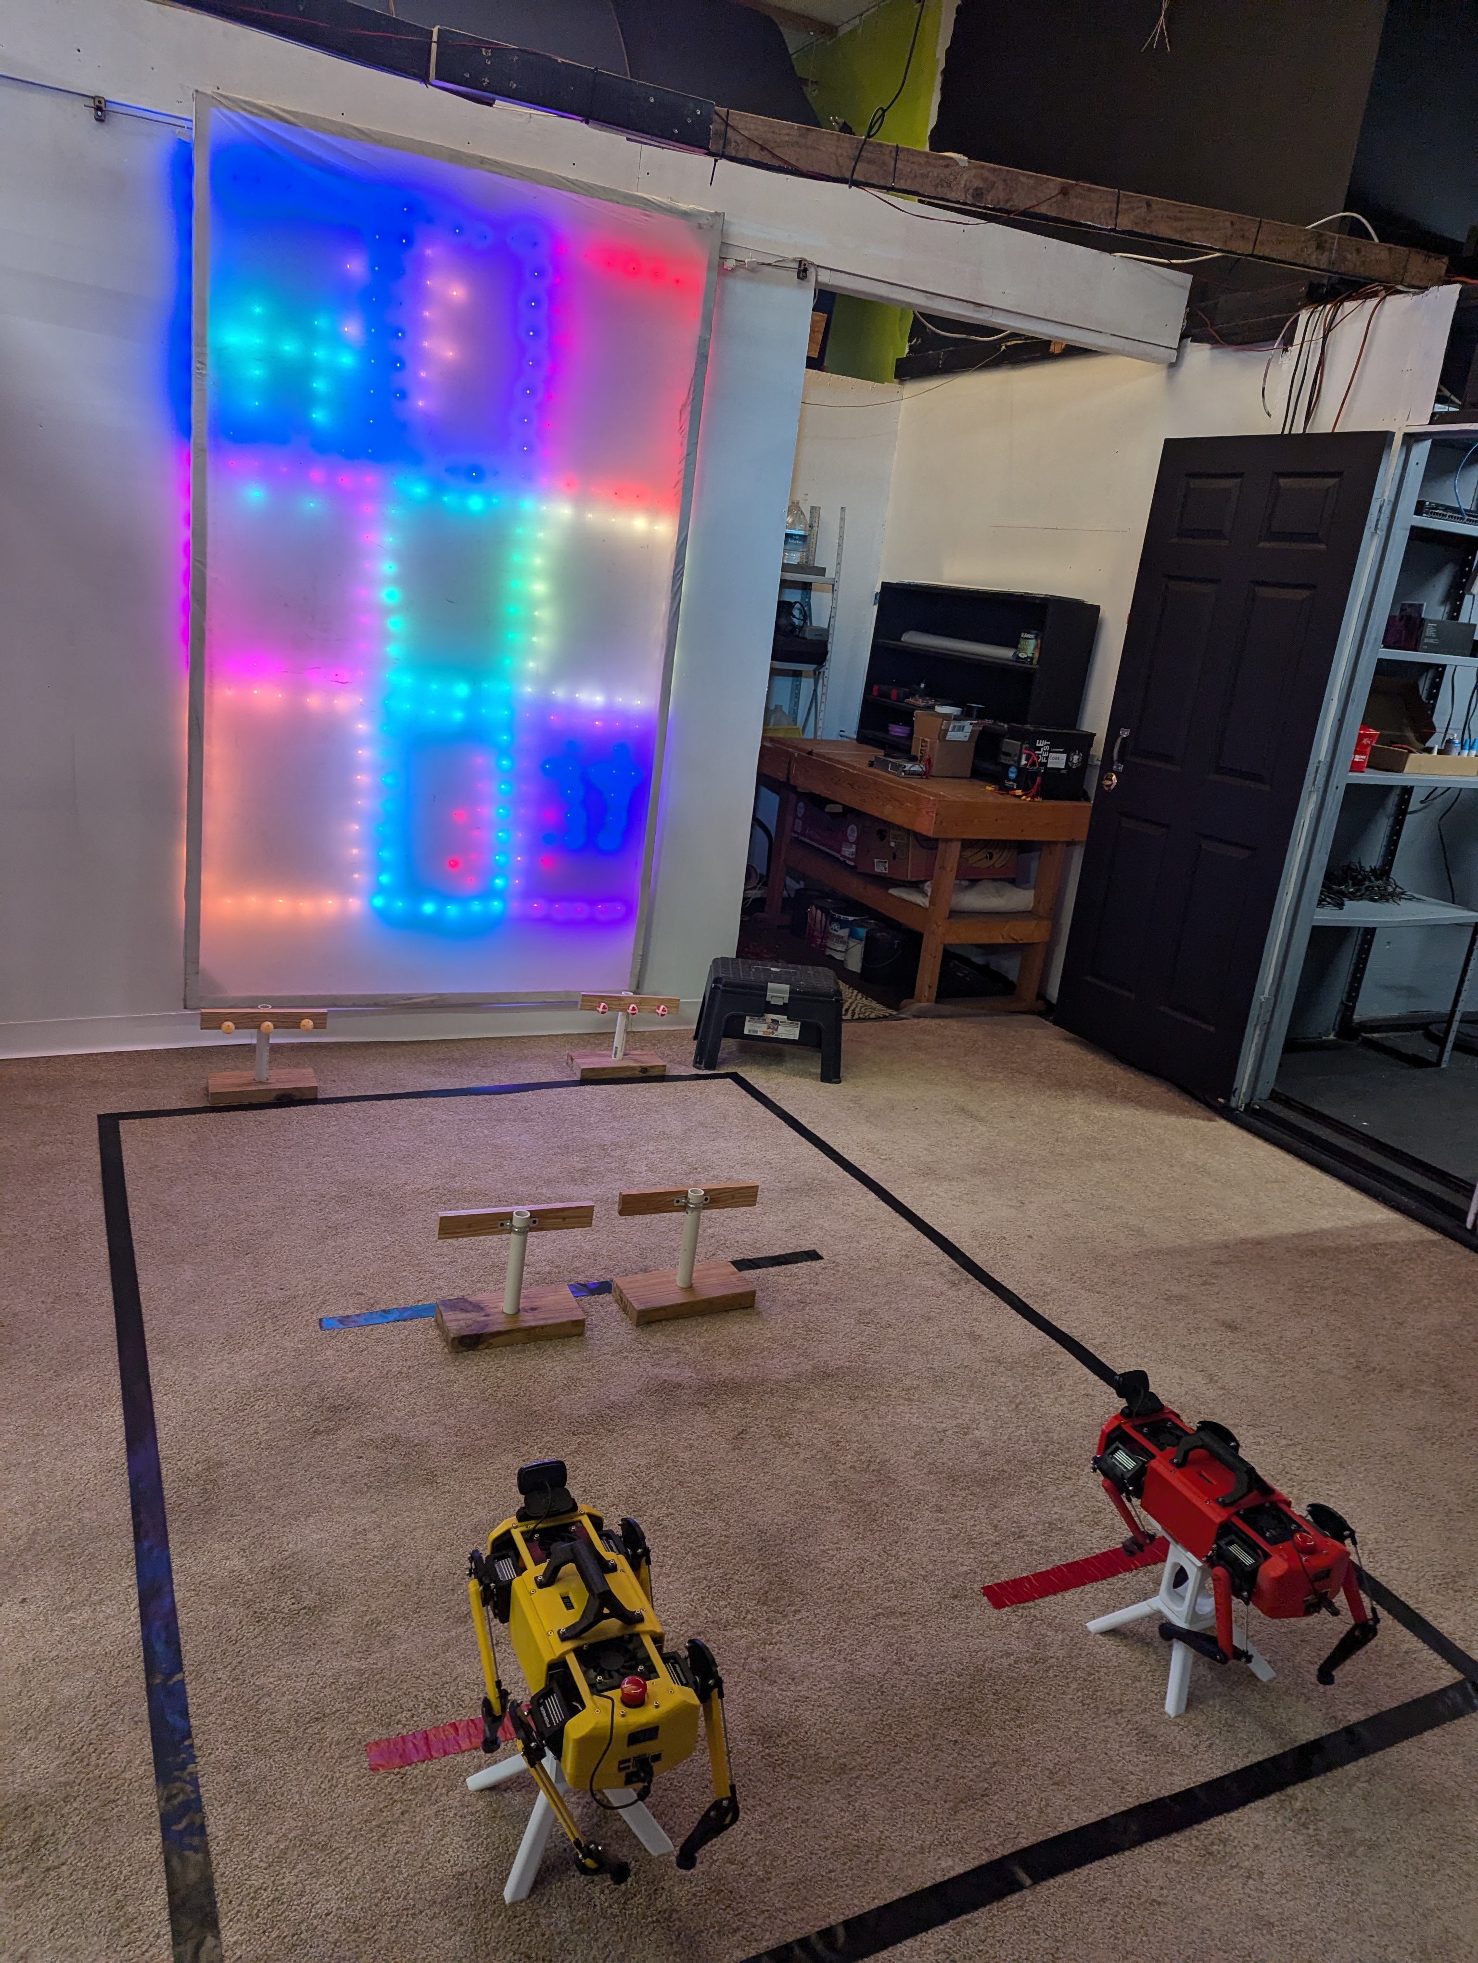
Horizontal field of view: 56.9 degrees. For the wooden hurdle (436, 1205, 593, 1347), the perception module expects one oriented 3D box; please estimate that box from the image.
[{"bbox_3d":[-0.440,0.575,2.709,0.320,0.252,0.138,-1,17,-27],"label":"wooden hurdle"}]

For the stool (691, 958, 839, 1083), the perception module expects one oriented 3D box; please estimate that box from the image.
[{"bbox_3d":[0.108,0.120,4.492,0.475,0.295,0.300,6,16,-4],"label":"stool"}]

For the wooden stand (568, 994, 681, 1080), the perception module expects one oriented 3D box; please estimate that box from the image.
[{"bbox_3d":[-0.350,0.161,4.229,0.325,0.252,0.135,-1,17,-27],"label":"wooden stand"}]

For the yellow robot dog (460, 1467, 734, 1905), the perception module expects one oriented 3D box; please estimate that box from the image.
[{"bbox_3d":[-0.183,0.829,1.613,0.240,0.335,0.405,-1,17,-27],"label":"yellow robot dog"}]

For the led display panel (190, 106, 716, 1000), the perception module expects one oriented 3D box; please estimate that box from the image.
[{"bbox_3d":[-0.824,-1.047,3.938,1.410,2.360,0.070,-1,17,-27],"label":"led display panel"}]

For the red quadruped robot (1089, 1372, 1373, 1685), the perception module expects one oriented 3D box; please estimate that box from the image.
[{"bbox_3d":[0.689,0.819,2.040,0.250,0.325,0.410,-1,17,-27],"label":"red quadruped robot"}]

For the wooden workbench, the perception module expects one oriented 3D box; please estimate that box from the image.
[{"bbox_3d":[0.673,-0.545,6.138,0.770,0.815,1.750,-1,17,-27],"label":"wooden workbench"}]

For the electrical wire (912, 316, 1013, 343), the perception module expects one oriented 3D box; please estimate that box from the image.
[{"bbox_3d":[0.934,-2.716,5.650,0.480,0.070,0.050,-1,17,-27],"label":"electrical wire"}]

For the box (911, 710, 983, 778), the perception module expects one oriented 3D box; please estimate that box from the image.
[{"bbox_3d":[0.911,-1.044,6.080,0.240,0.240,0.180,-4,19,-33],"label":"box"}]

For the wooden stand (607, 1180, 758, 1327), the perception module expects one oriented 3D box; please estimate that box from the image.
[{"bbox_3d":[-0.102,0.564,2.889,0.320,0.254,0.138,-1,17,-27],"label":"wooden stand"}]

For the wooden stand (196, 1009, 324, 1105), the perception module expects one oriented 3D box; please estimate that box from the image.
[{"bbox_3d":[-1.297,0.191,3.725,0.325,0.248,0.135,-1,17,-27],"label":"wooden stand"}]

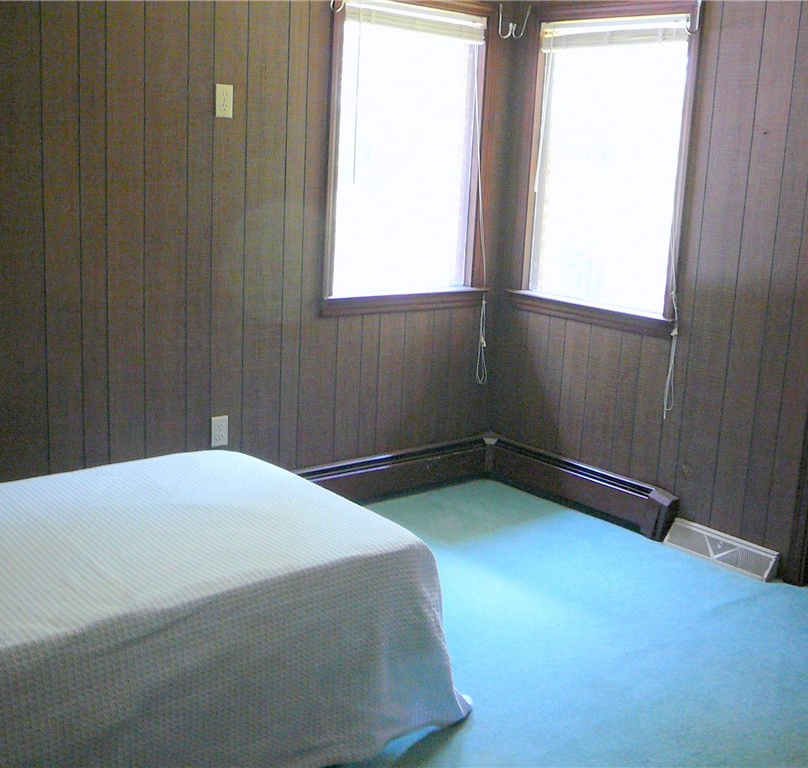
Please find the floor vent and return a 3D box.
[{"bbox_3d":[1.208,0.633,3.983,0.065,0.104,0.460,-7,15,-39],"label":"floor vent"}]

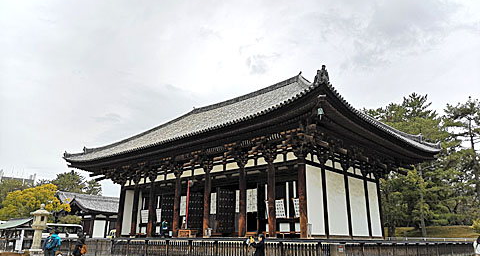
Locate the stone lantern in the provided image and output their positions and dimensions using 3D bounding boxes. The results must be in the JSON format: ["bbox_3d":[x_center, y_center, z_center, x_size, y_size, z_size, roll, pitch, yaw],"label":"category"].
[{"bbox_3d":[-14.426,7.412,27.131,1.500,3.733,1.500,-14,-22,40],"label":"stone lantern"}]

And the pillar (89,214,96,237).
[{"bbox_3d":[-18.993,13.306,48.242,0.380,3.889,0.380,-14,-22,40],"label":"pillar"}]

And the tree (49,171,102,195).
[{"bbox_3d":[-29.574,14.369,67.516,9.000,13.424,9.500,-14,-22,40],"label":"tree"}]

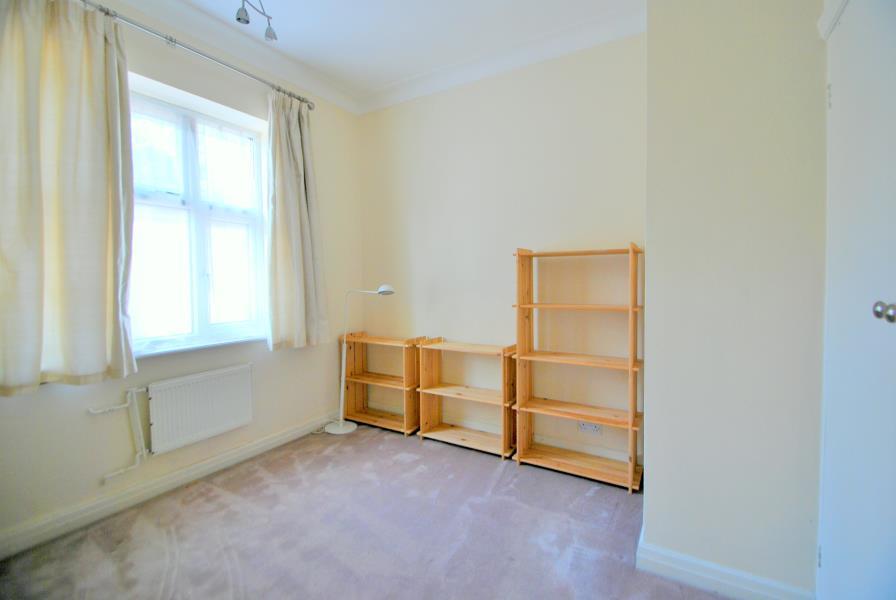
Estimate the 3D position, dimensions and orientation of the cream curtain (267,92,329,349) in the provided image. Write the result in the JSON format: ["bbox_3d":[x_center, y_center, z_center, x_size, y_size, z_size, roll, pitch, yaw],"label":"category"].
[{"bbox_3d":[-1.109,-0.554,2.798,0.113,1.818,0.470,1,3,31],"label":"cream curtain"}]

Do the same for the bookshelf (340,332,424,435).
[{"bbox_3d":[-0.552,0.686,3.169,0.756,0.752,0.262,1,3,31],"label":"bookshelf"}]

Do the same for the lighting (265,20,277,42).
[{"bbox_3d":[-0.996,-1.511,2.100,0.065,0.115,0.065,1,3,31],"label":"lighting"}]

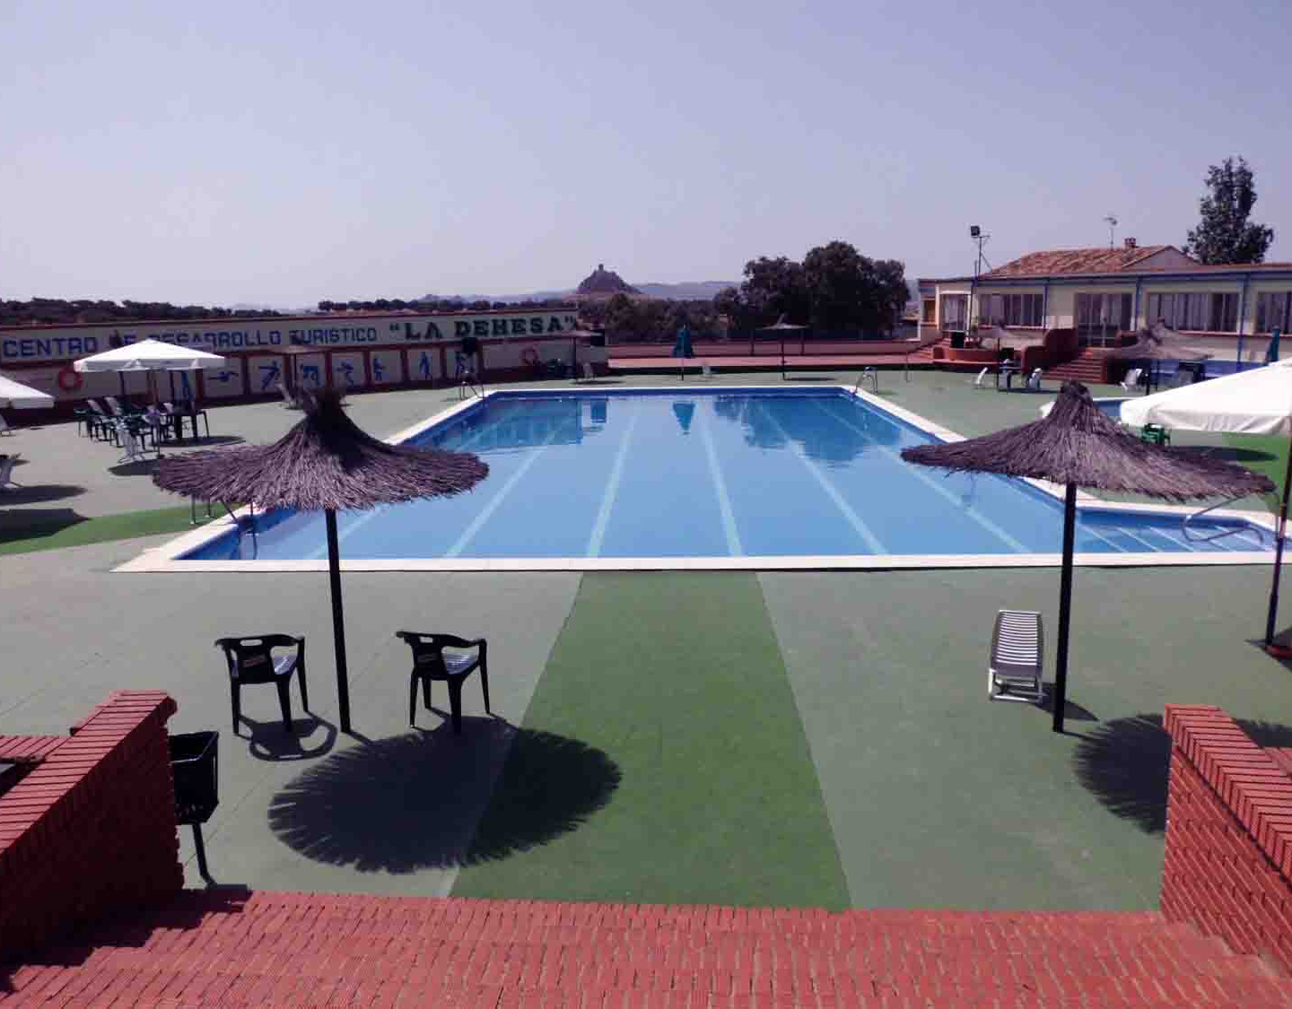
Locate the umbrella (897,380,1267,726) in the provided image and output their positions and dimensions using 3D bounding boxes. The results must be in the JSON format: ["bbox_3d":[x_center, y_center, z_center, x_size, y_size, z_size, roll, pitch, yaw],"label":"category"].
[{"bbox_3d":[3.071,0.410,7.123,2.500,2.550,2.420,-1,11,2],"label":"umbrella"}]

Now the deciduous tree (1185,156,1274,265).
[{"bbox_3d":[31.942,-13.726,55.579,5.100,10.390,5.100,-1,11,2],"label":"deciduous tree"}]

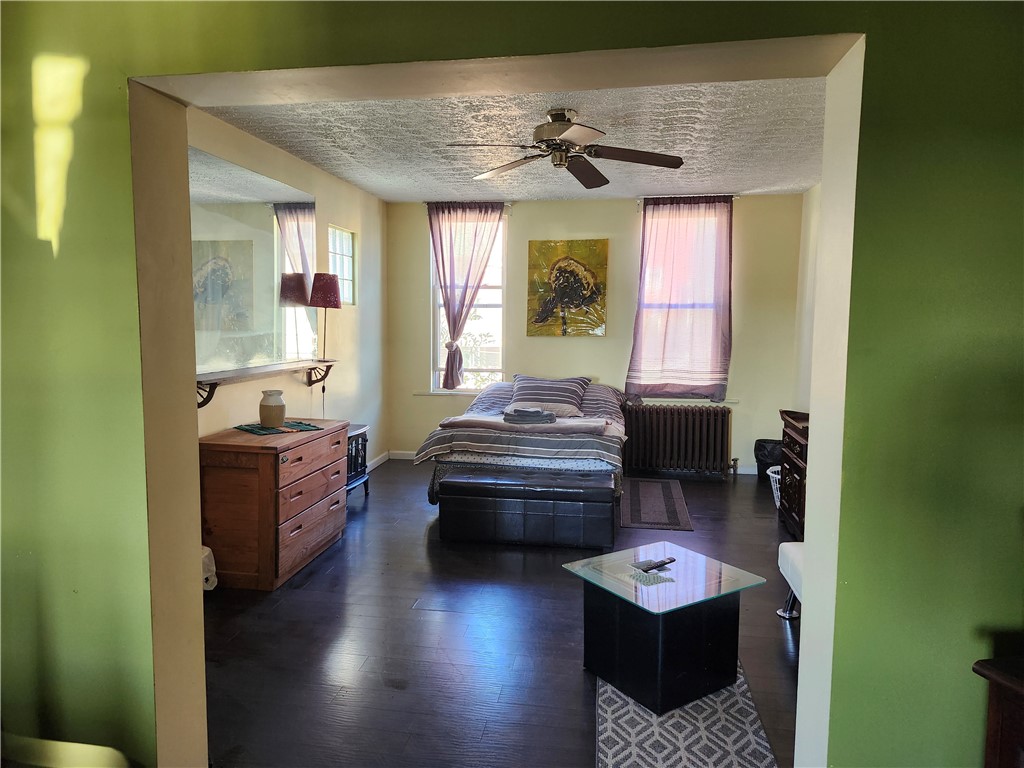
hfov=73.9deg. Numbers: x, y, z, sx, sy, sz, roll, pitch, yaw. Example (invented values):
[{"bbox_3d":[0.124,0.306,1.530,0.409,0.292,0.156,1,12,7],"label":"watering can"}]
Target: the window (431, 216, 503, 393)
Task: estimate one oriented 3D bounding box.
[{"bbox_3d":[-0.432,-0.772,6.723,0.744,1.689,0.100,1,5,9],"label":"window"}]

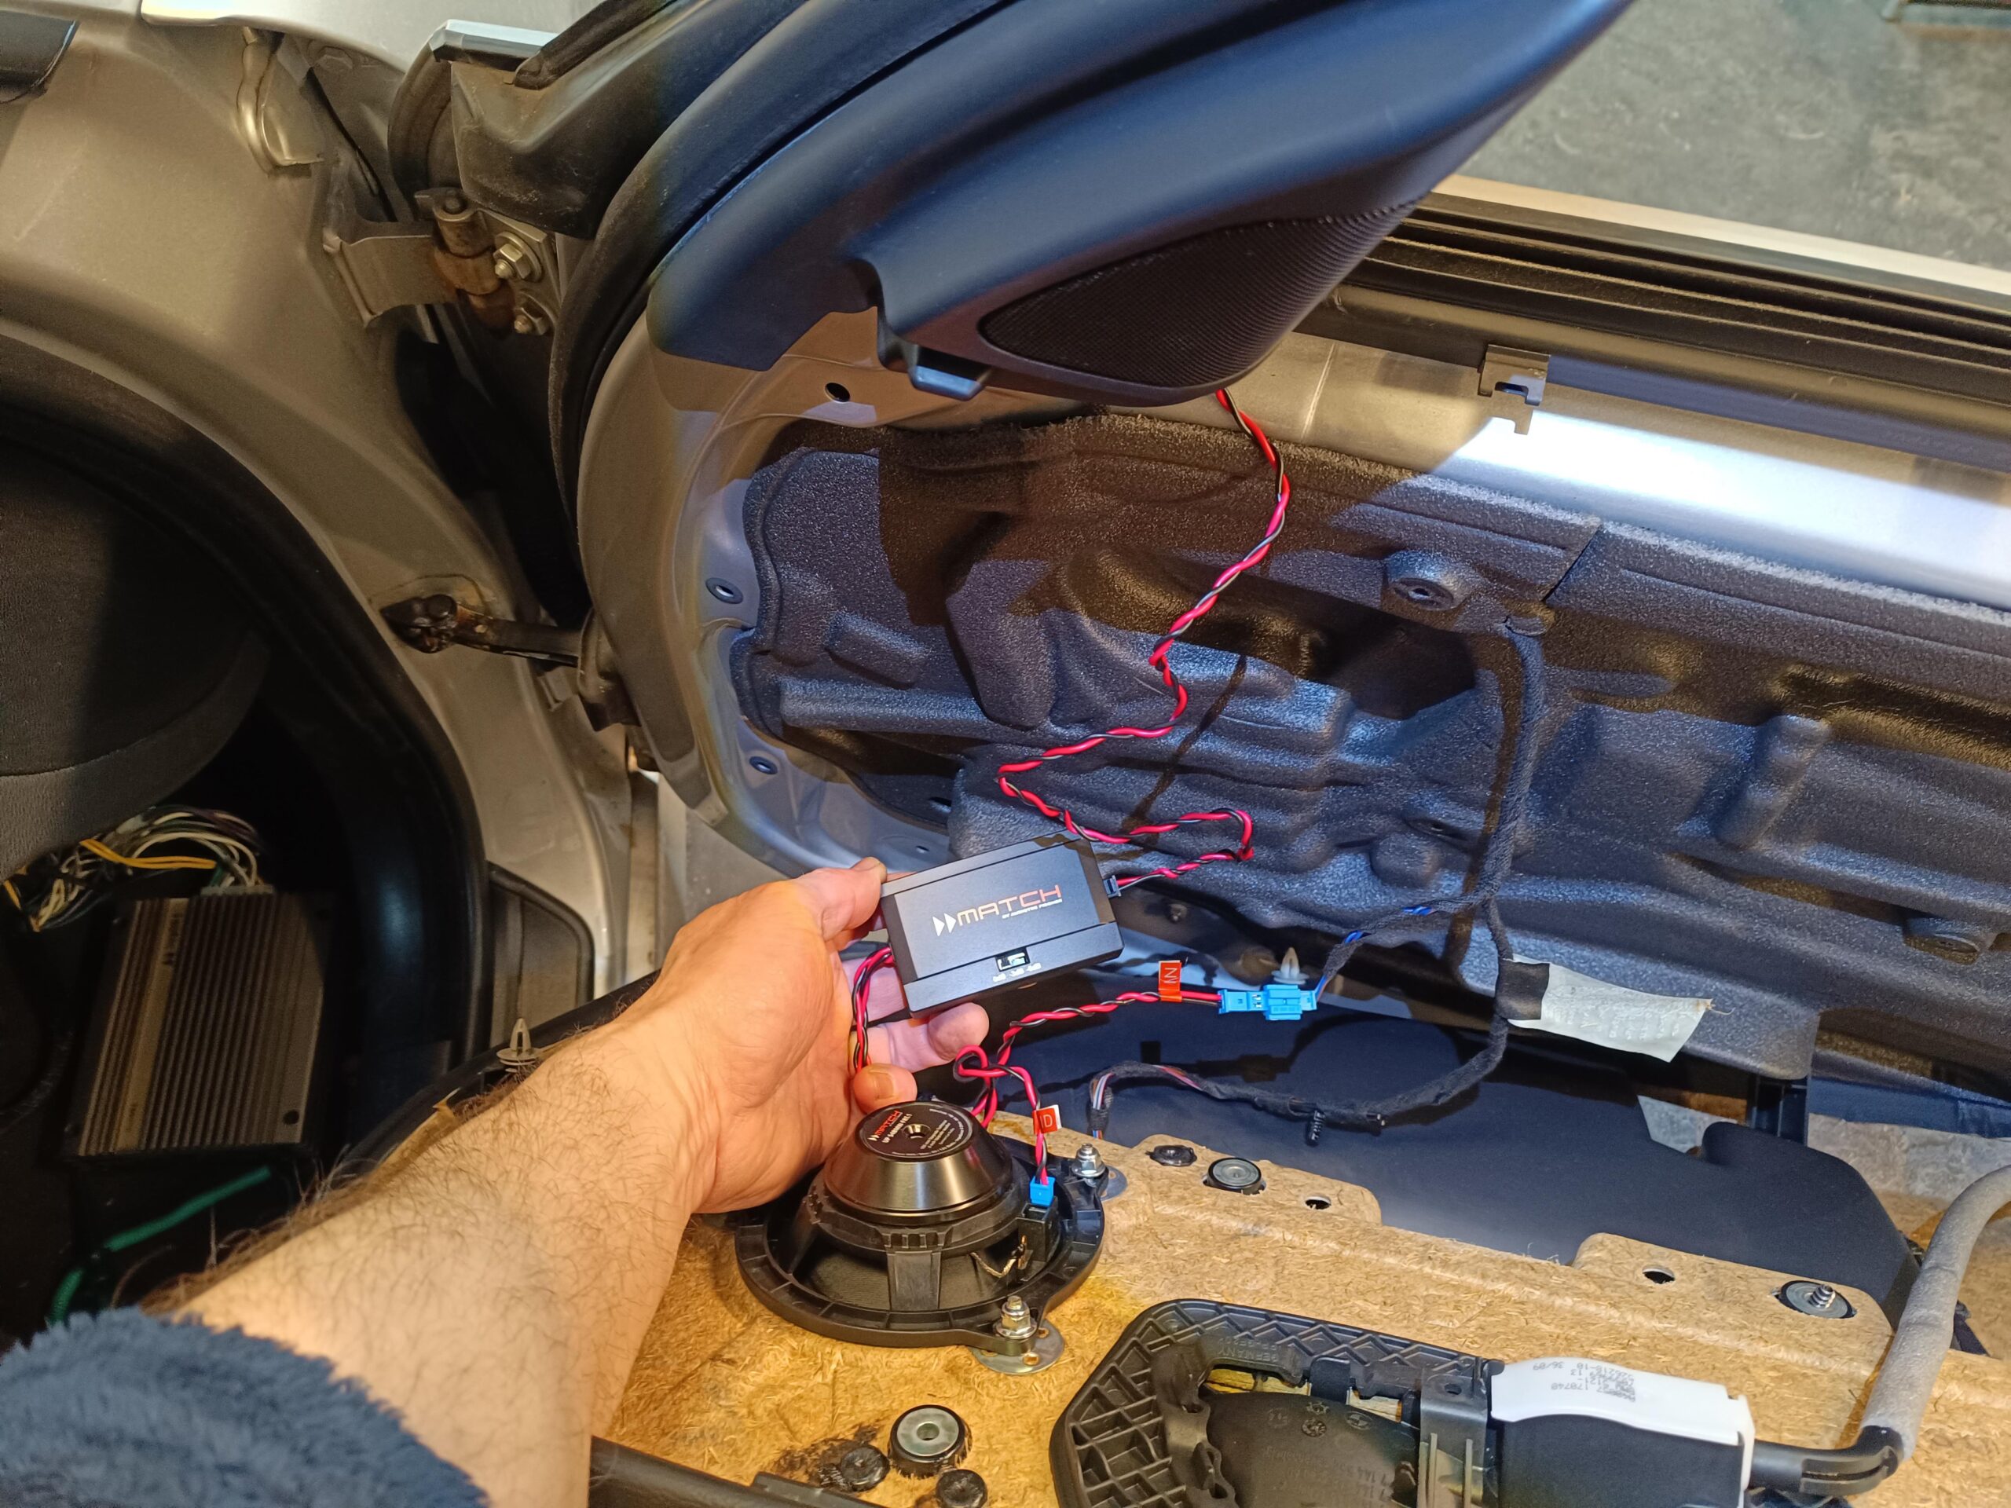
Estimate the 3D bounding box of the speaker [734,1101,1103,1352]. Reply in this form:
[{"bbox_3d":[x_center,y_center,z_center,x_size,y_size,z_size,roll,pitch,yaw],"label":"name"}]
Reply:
[{"bbox_3d":[-0.027,0.143,0.455,0.124,0.044,0.128,0,13,0],"label":"speaker"}]

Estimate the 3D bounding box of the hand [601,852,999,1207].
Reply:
[{"bbox_3d":[-0.064,0.083,0.420,0.078,0.095,0.135,20,15,36],"label":"hand"}]

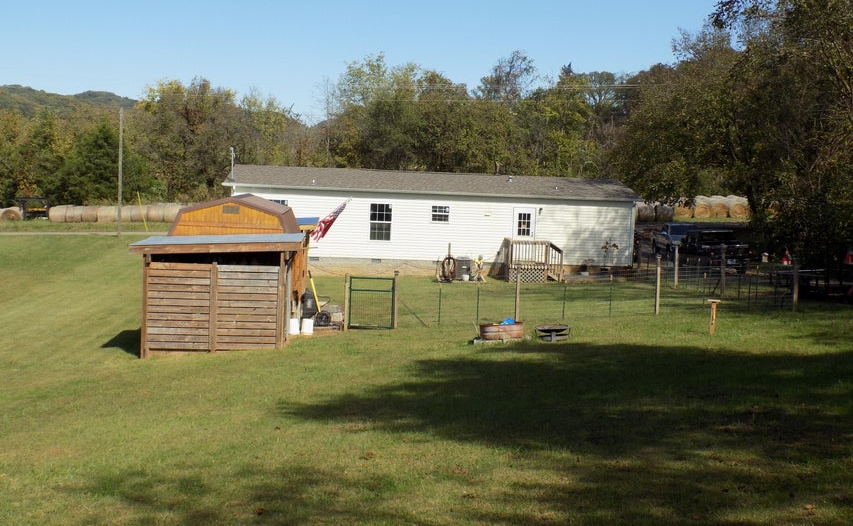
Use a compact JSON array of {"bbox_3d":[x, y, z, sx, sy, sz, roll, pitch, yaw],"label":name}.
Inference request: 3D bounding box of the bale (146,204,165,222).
[{"bbox_3d":[-23.557,-4.293,88.000,1.420,1.420,1.420,2,0,-3],"label":"bale"}]

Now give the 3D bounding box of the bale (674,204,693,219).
[{"bbox_3d":[21.872,-4.400,86.000,1.450,1.450,1.400,2,0,12],"label":"bale"}]

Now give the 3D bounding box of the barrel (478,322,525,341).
[{"bbox_3d":[1.580,1.443,21.200,0.900,0.330,0.900,2,0,0],"label":"barrel"}]

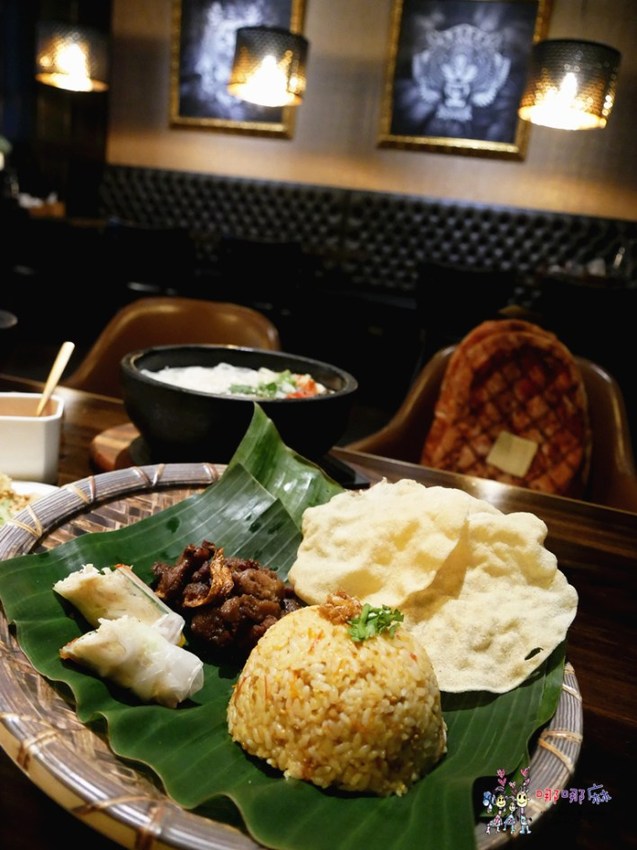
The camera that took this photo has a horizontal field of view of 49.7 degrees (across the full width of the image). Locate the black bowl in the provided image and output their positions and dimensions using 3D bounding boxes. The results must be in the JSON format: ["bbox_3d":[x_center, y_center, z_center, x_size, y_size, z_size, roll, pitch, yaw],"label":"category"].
[{"bbox_3d":[-0.070,-0.008,0.603,0.200,0.082,0.200,7,16,-2],"label":"black bowl"}]

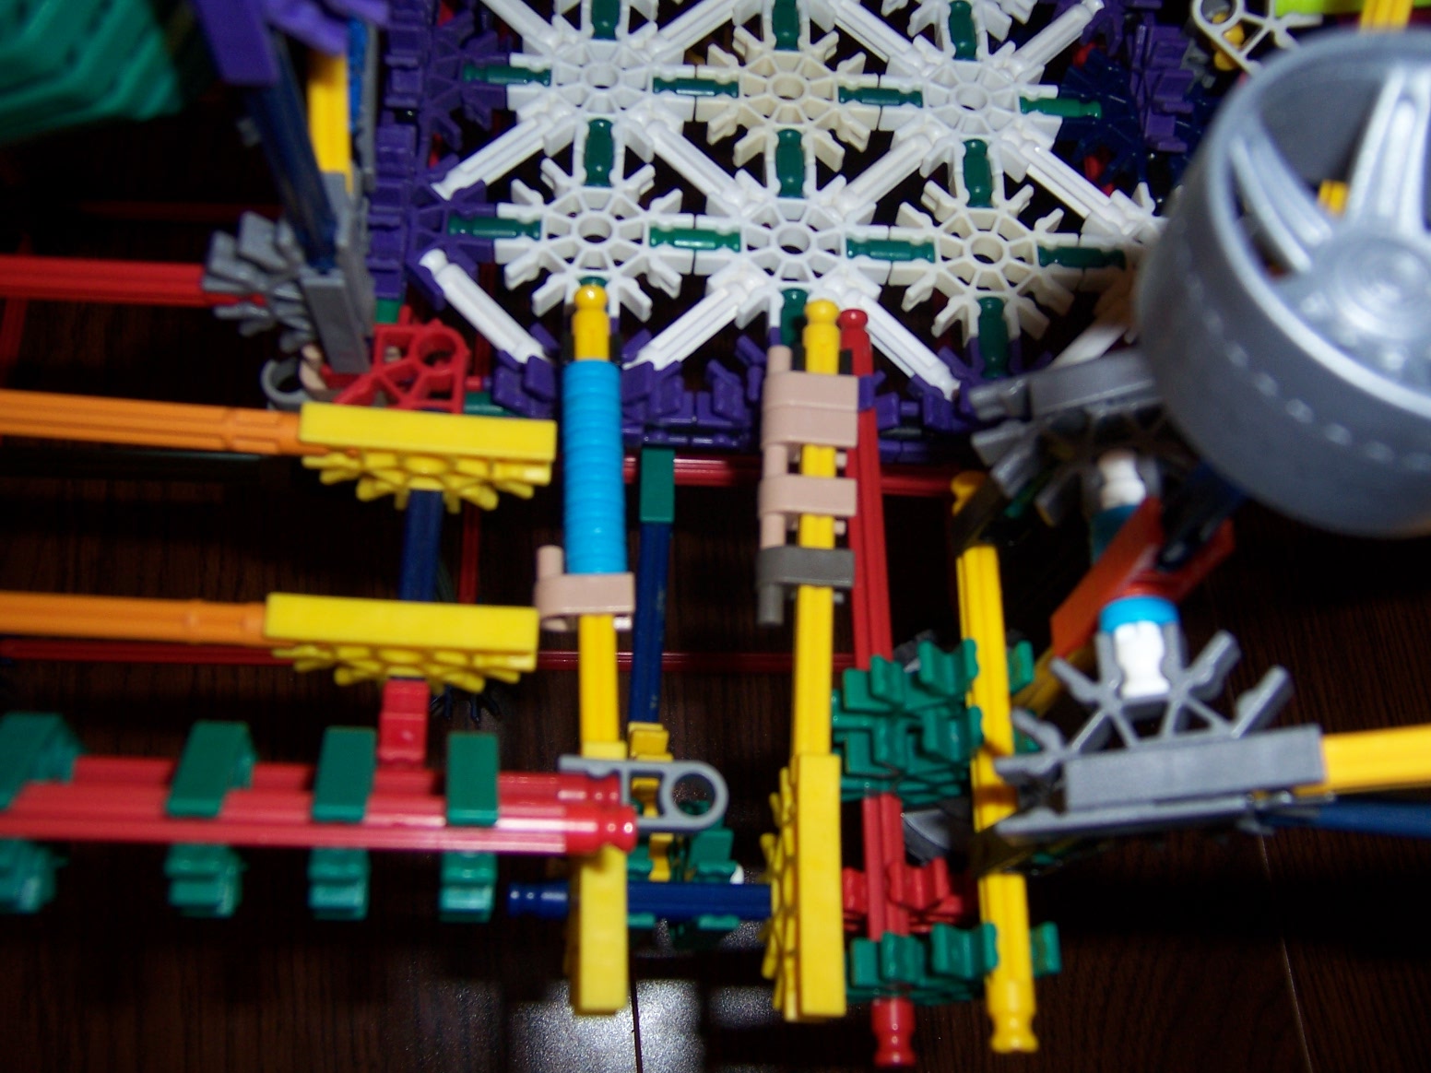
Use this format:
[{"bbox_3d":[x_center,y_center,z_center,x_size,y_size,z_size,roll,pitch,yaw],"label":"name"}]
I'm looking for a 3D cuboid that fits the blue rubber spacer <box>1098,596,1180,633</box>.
[{"bbox_3d":[0.053,0.011,0.171,0.009,0.009,0.003,1,67,-4],"label":"blue rubber spacer"}]

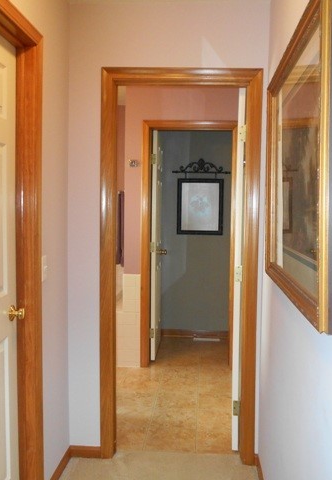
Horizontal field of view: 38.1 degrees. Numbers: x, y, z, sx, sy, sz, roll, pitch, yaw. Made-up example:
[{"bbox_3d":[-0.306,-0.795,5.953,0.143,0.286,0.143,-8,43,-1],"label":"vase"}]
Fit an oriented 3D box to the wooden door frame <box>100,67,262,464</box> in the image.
[{"bbox_3d":[0.075,0.159,2.638,0.849,2.125,0.130,1,3,5],"label":"wooden door frame"}]

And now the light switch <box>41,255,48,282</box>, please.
[{"bbox_3d":[-0.553,0.133,2.203,0.020,0.115,0.071,1,3,5],"label":"light switch"}]

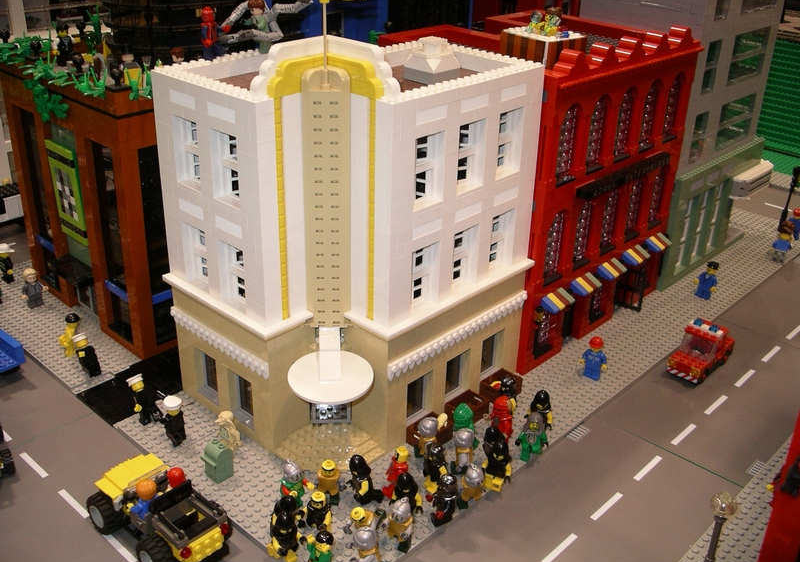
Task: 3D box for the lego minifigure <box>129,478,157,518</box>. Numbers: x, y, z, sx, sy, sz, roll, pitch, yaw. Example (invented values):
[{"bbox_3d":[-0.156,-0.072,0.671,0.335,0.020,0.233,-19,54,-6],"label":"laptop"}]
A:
[{"bbox_3d":[-0.178,0.151,0.597,0.018,0.033,0.023,24,34,38],"label":"lego minifigure"}]

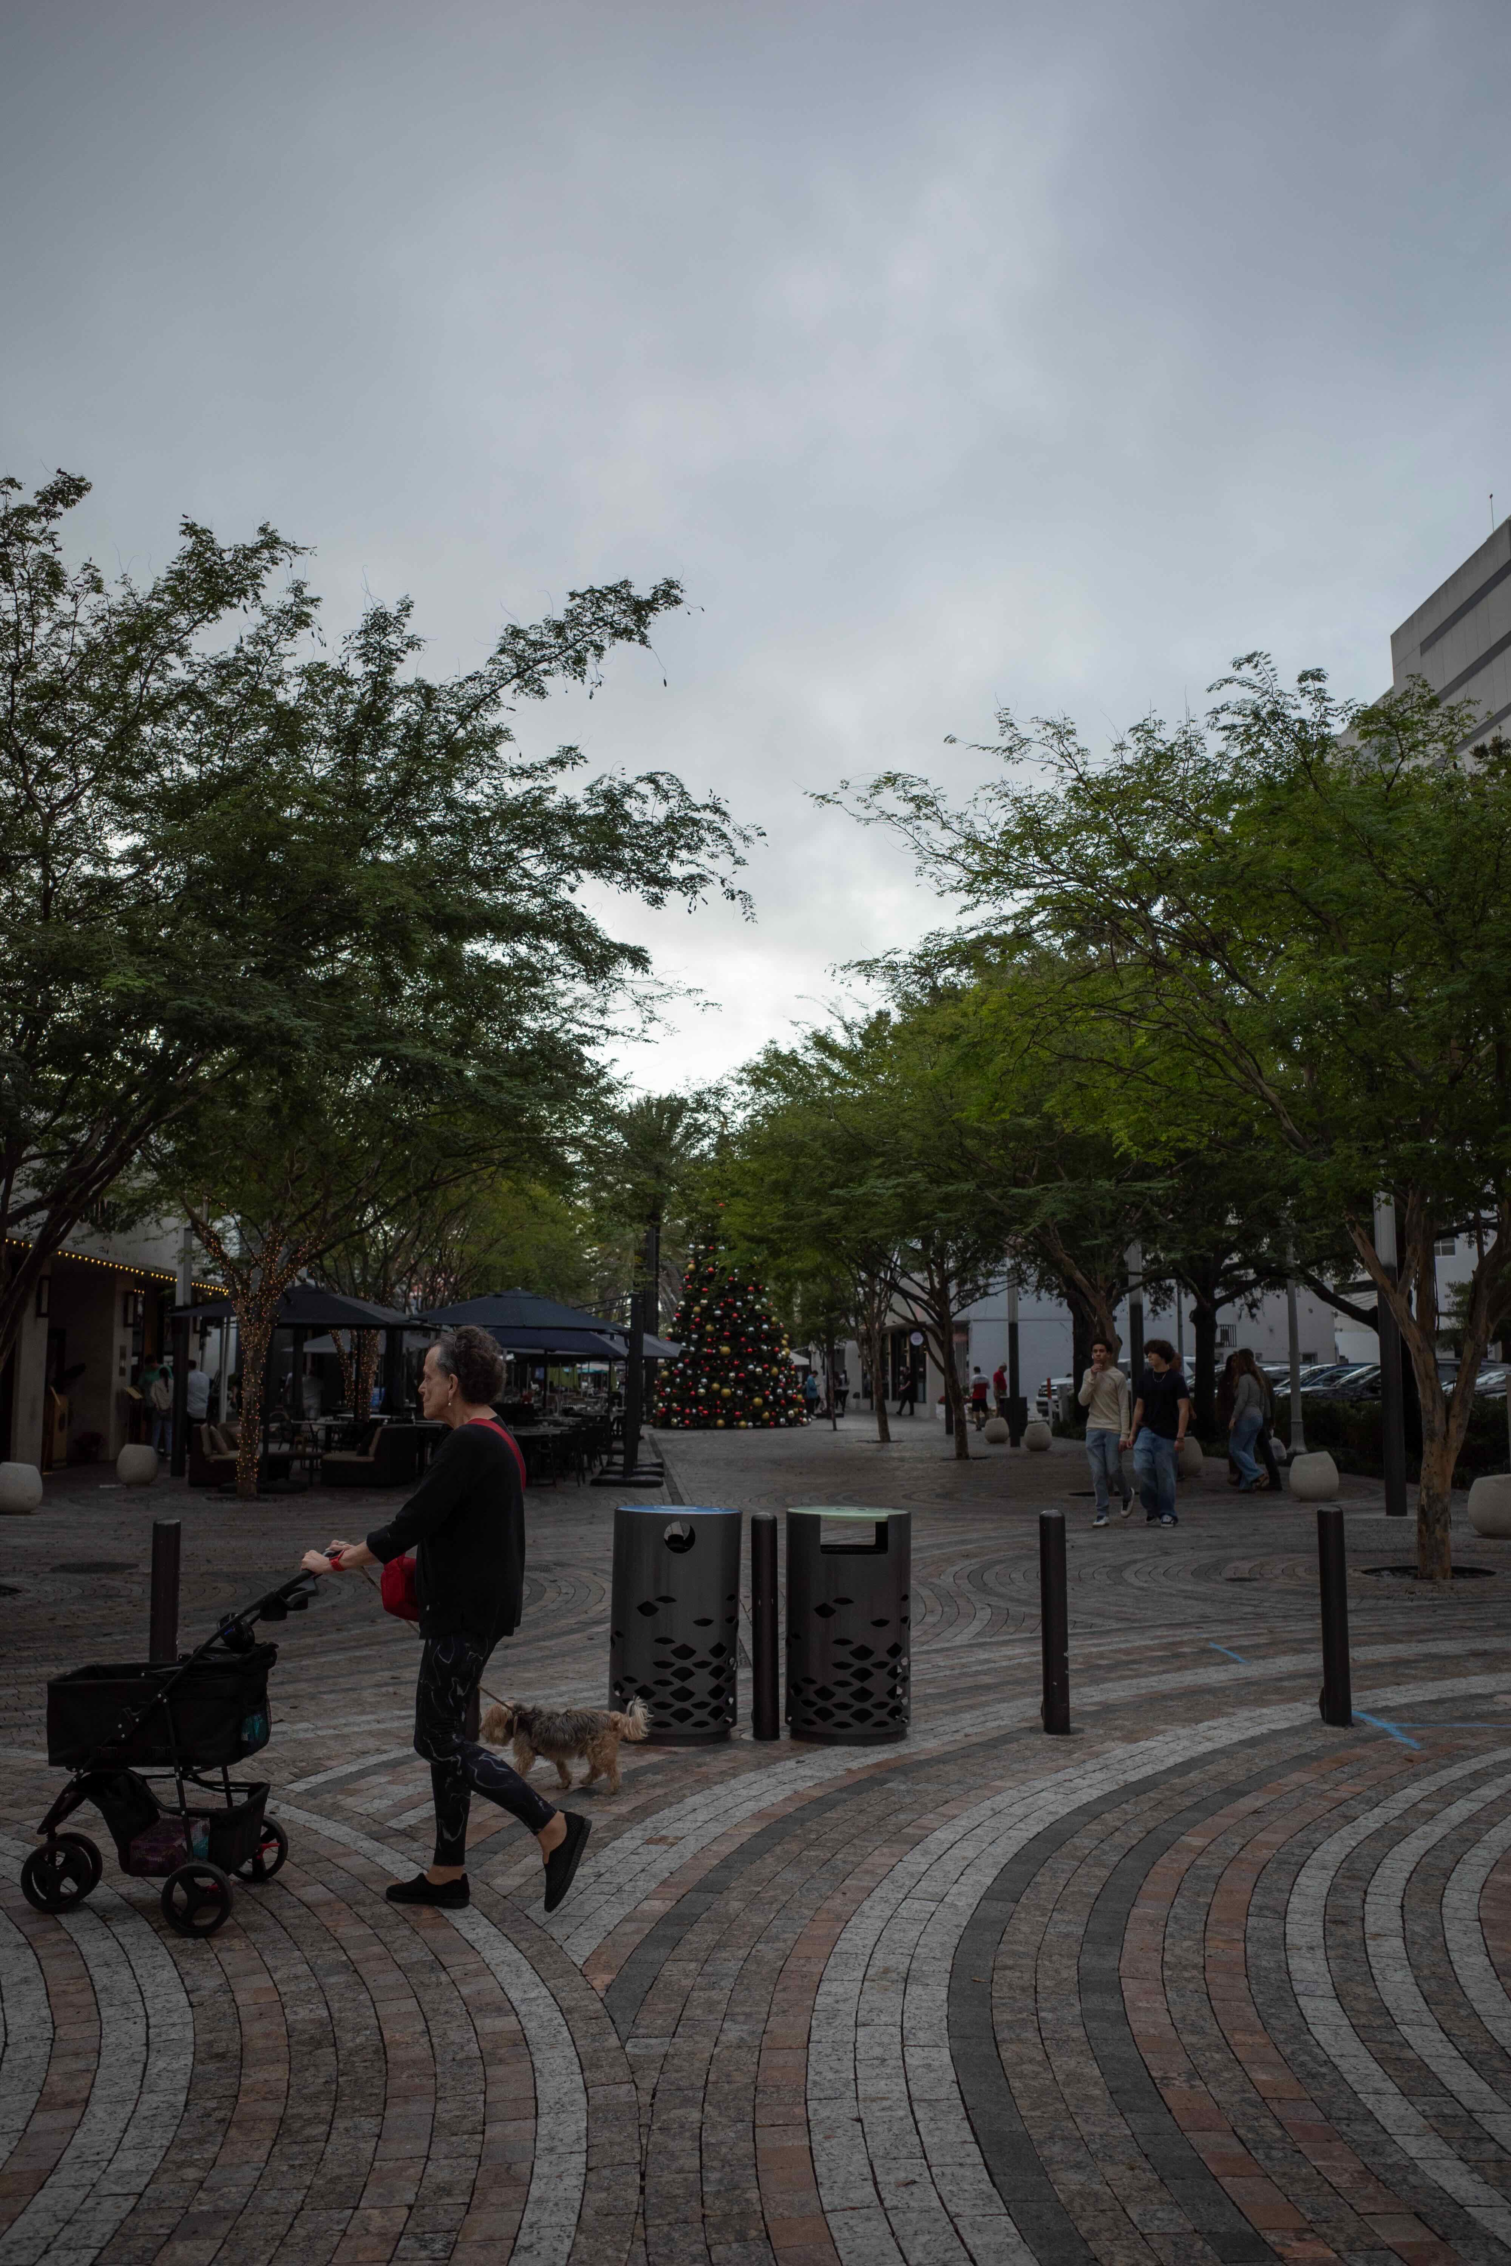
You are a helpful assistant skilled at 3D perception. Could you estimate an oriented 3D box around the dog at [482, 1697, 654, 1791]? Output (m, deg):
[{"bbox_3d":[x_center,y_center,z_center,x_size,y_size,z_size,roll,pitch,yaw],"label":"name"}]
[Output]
[{"bbox_3d":[-0.682,2.197,6.360,0.600,0.315,0.200,-1,-8,3],"label":"dog"}]

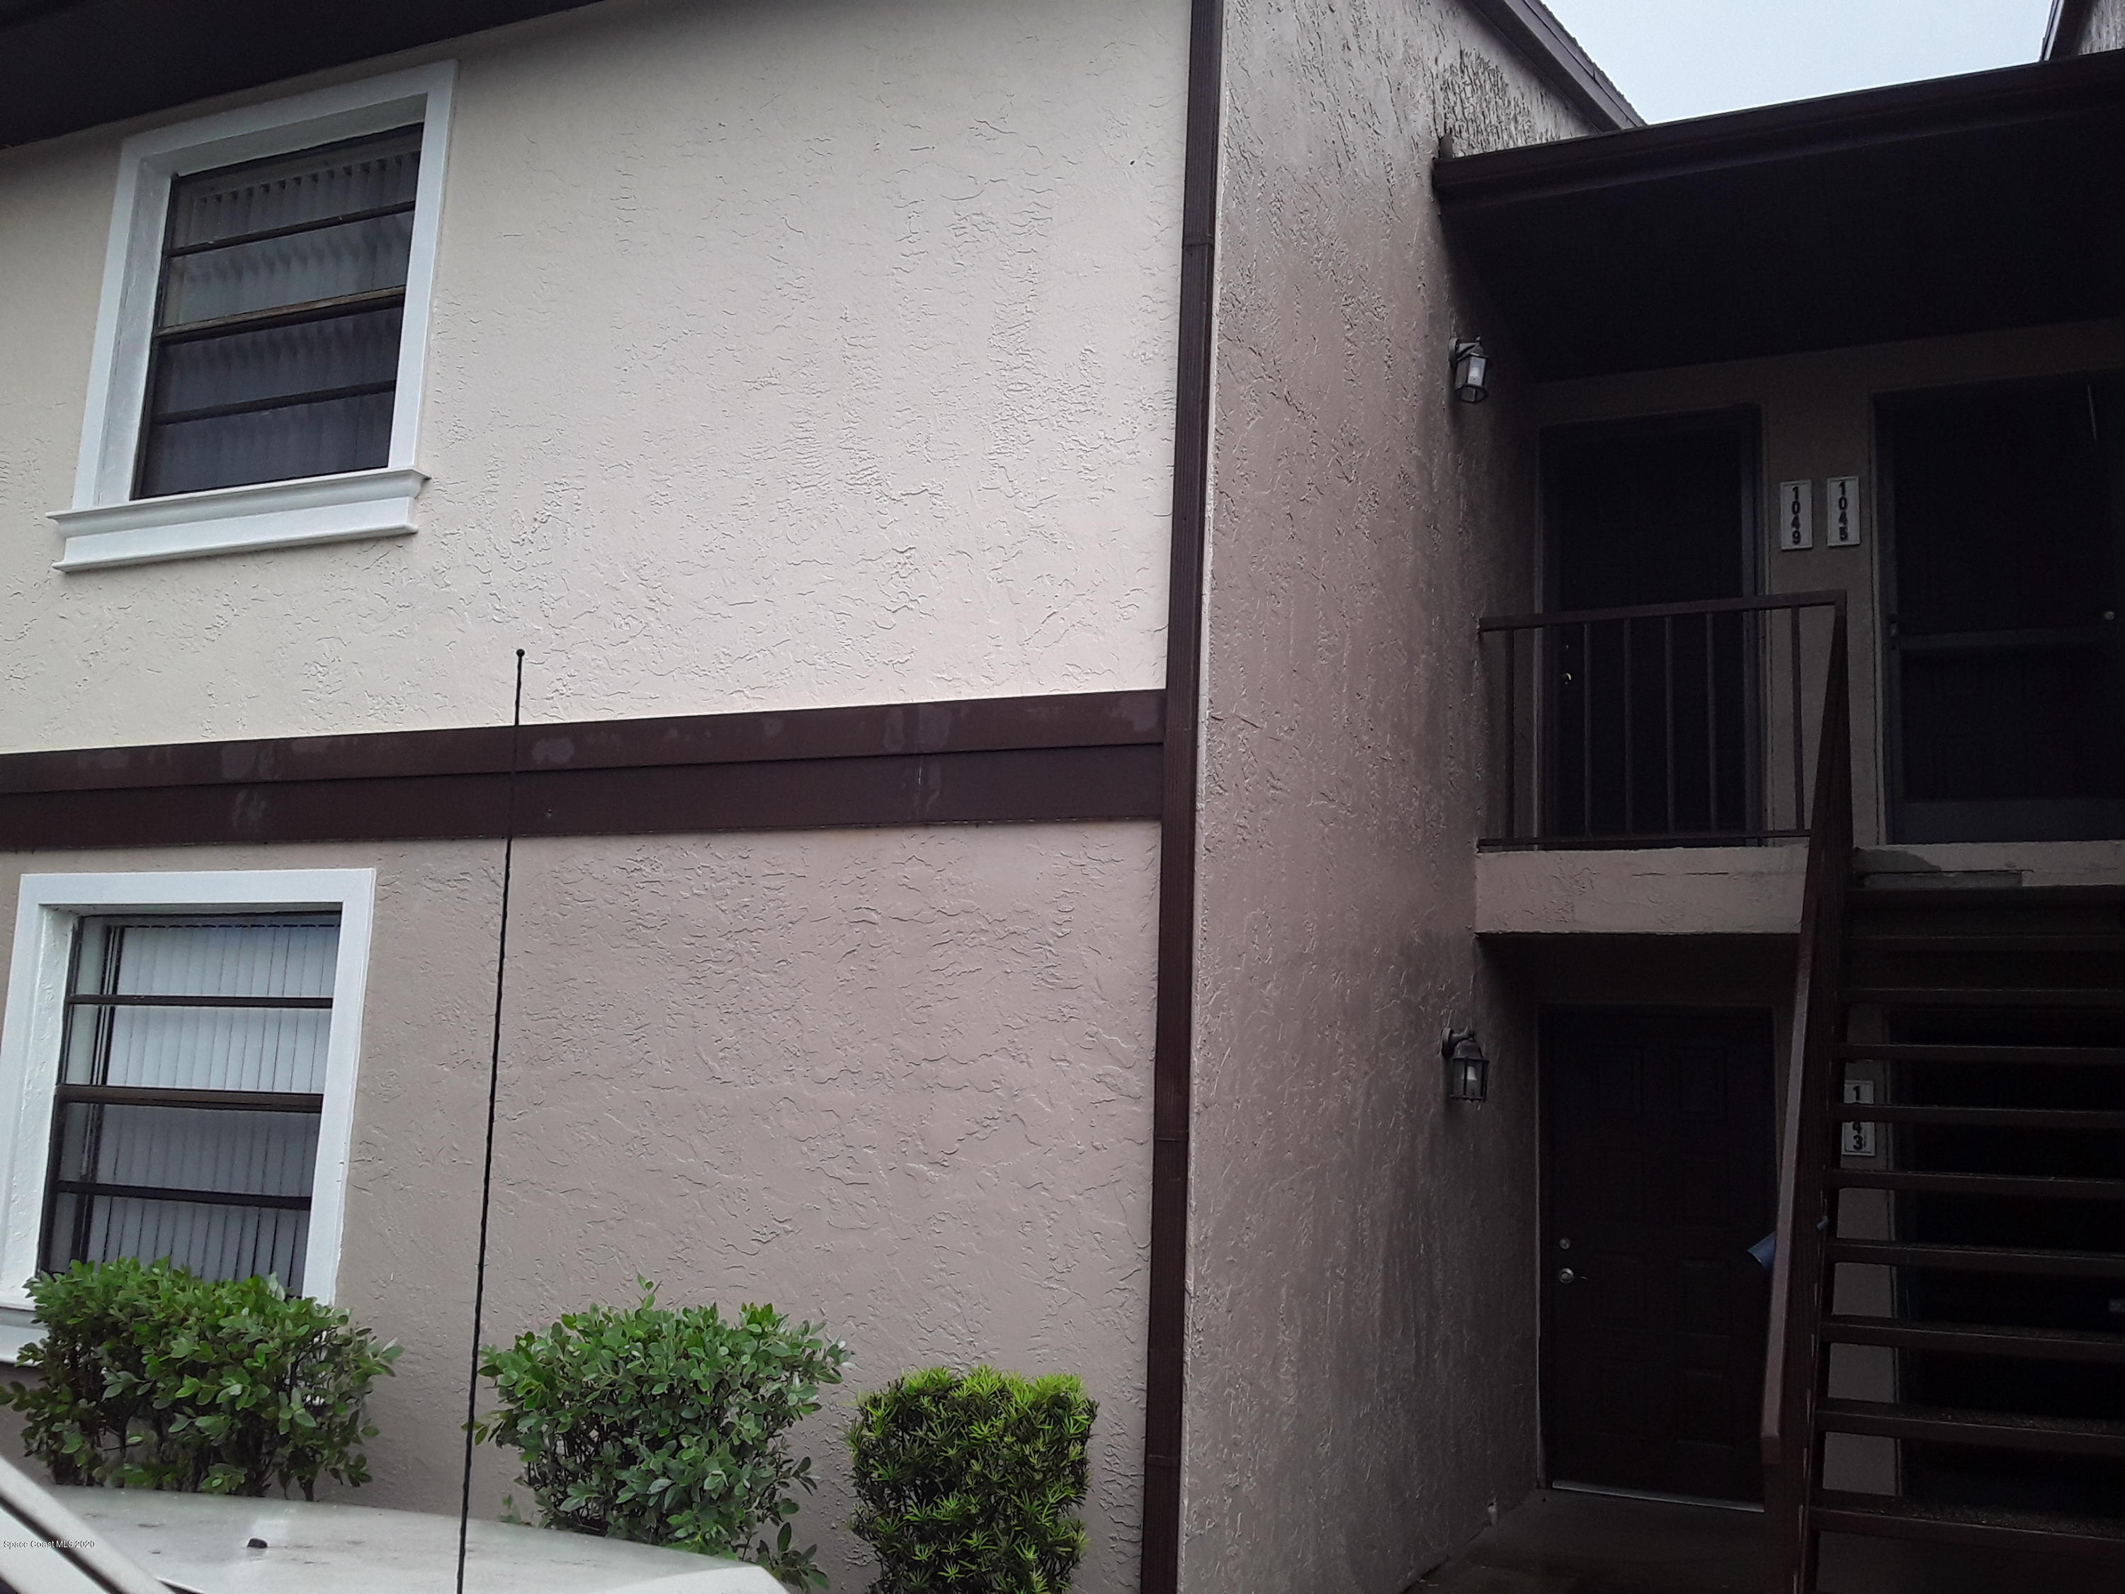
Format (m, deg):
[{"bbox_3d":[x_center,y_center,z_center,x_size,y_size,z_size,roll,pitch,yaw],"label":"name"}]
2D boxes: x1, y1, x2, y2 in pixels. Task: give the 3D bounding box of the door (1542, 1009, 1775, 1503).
[{"bbox_3d":[2.567,1.947,8.217,0.969,2.055,0.070,-2,-10,24],"label":"door"}]

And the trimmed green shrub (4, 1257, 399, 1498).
[{"bbox_3d":[-2.154,1.763,4.832,0.830,1.080,0.740,-2,-10,24],"label":"trimmed green shrub"}]

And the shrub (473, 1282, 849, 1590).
[{"bbox_3d":[-0.871,1.702,4.264,0.760,1.100,0.720,2,-9,0],"label":"shrub"}]

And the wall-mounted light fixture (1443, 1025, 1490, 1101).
[{"bbox_3d":[1.460,0.967,6.853,0.157,0.262,0.140,-2,-10,24],"label":"wall-mounted light fixture"}]

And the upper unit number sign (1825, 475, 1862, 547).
[{"bbox_3d":[3.436,-1.252,8.367,0.131,0.318,0.020,-2,-10,24],"label":"upper unit number sign"}]

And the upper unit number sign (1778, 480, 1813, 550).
[{"bbox_3d":[3.258,-1.248,8.447,0.130,0.317,0.020,-2,-10,24],"label":"upper unit number sign"}]

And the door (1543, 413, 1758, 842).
[{"bbox_3d":[2.679,-0.726,8.657,0.969,2.055,0.070,-2,-10,24],"label":"door"}]

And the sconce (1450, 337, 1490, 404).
[{"bbox_3d":[1.567,-1.645,7.303,0.150,0.250,0.140,-2,-10,24],"label":"sconce"}]

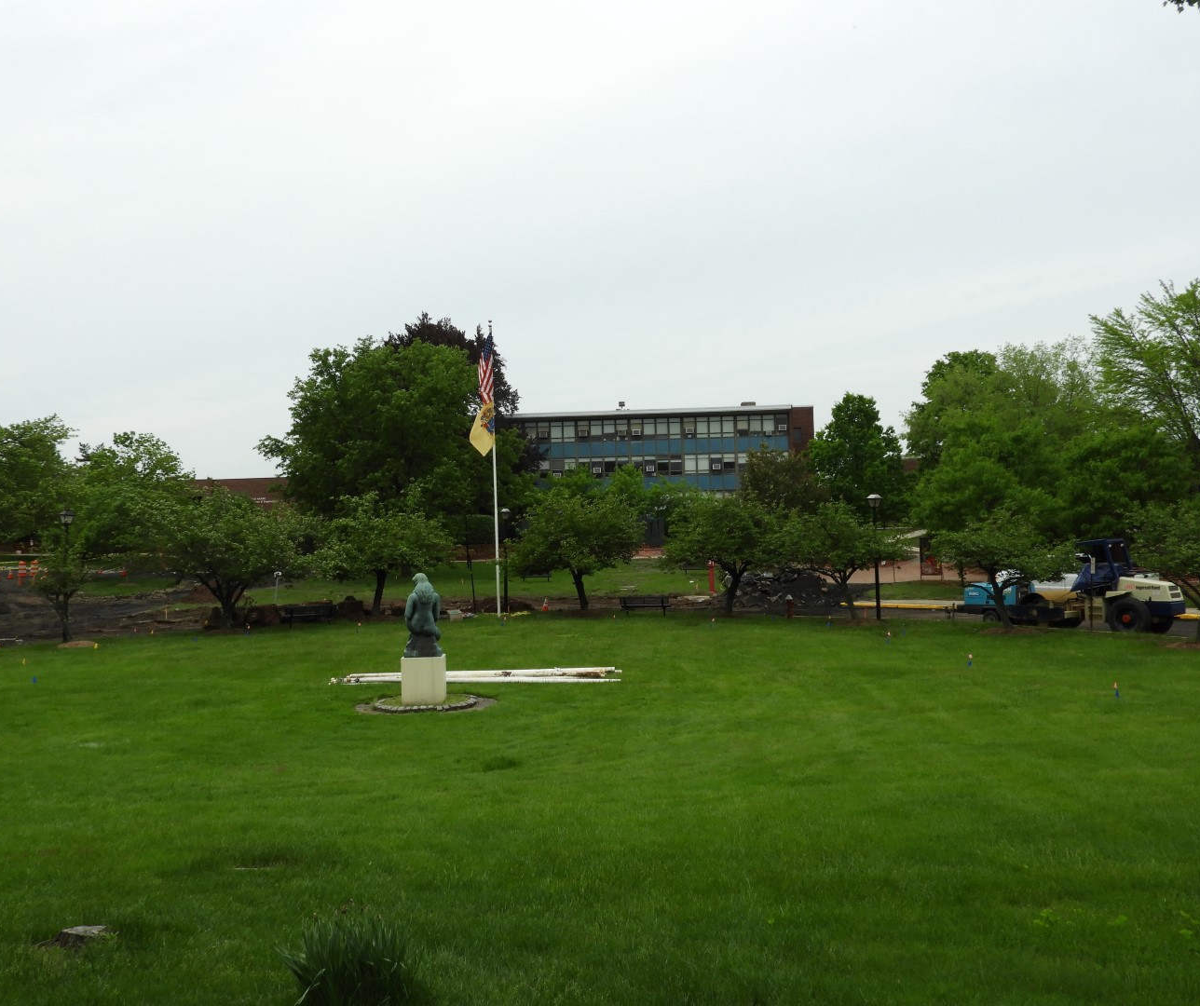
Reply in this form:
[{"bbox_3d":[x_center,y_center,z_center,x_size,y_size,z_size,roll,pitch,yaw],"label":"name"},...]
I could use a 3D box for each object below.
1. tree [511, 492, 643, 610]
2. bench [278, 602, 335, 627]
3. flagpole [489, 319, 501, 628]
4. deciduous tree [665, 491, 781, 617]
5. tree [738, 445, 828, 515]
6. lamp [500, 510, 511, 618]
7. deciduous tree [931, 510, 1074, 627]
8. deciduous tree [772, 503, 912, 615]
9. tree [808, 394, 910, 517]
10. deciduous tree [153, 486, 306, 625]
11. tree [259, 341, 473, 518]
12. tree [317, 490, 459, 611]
[{"bbox_3d":[-0.888,1.878,44.800,5.050,4.600,4.900,-1,-1,0],"label":"tree"},{"bbox_3d":[-10.369,3.976,41.300,1.830,0.830,0.620,-1,-1,-25],"label":"bench"},{"bbox_3d":[-4.282,-1.349,47.500,0.160,12.150,0.160,-2,-2,0],"label":"flagpole"},{"bbox_3d":[4.373,1.855,42.000,4.240,4.350,4.370,-1,-1,0],"label":"deciduous tree"},{"bbox_3d":[12.899,-0.924,82.000,6.360,6.430,6.040,-1,-1,0],"label":"tree"},{"bbox_3d":[-3.550,2.216,43.900,0.400,4.120,0.400,-1,-1,0],"label":"lamp"},{"bbox_3d":[12.808,2.085,37.000,4.600,3.750,4.500,-2,-2,0],"label":"deciduous tree"},{"bbox_3d":[8.993,2.113,43.000,4.900,4.250,4.800,-2,-2,0],"label":"deciduous tree"},{"bbox_3d":[20.080,-3.326,90.000,7.630,10.300,7.400,-1,-1,0],"label":"tree"},{"bbox_3d":[-14.499,2.071,45.500,5.900,5.350,5.700,-2,-2,0],"label":"deciduous tree"},{"bbox_3d":[-13.987,-2.758,72.000,14.000,14.700,13.500,-2,-2,0],"label":"tree"},{"bbox_3d":[-8.556,2.003,46.300,5.630,4.800,5.180,-1,-1,0],"label":"tree"}]

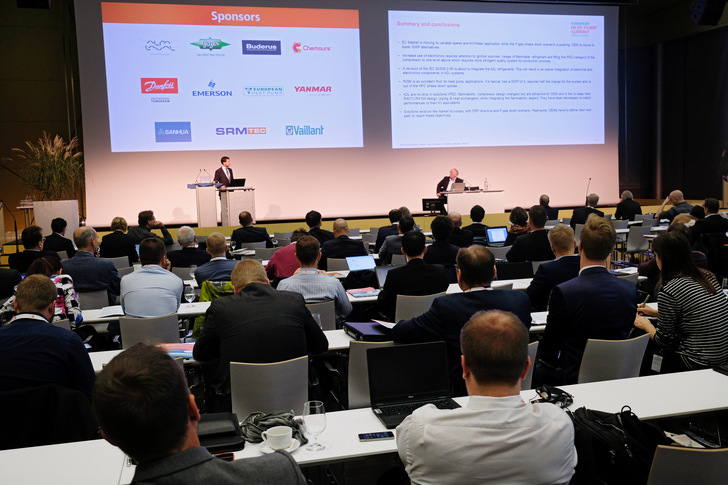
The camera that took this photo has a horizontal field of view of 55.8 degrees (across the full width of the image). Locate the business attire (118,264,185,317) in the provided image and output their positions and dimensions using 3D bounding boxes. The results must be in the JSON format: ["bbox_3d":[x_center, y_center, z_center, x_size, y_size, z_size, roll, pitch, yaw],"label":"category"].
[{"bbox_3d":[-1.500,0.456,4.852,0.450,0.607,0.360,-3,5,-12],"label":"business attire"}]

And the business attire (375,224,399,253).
[{"bbox_3d":[0.467,0.040,9.986,0.520,0.650,0.420,-3,5,-14],"label":"business attire"}]

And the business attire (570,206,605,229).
[{"bbox_3d":[3.895,-0.255,11.925,0.550,0.620,0.420,-3,5,-14],"label":"business attire"}]

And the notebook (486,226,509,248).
[{"bbox_3d":[1.722,-0.049,8.869,0.300,0.234,0.250,-3,5,-17],"label":"notebook"}]

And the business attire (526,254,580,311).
[{"bbox_3d":[1.666,0.342,5.740,0.550,0.469,0.380,-3,5,-14],"label":"business attire"}]

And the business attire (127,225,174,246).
[{"bbox_3d":[-3.158,0.095,10.167,0.600,0.620,0.450,-1,5,11],"label":"business attire"}]

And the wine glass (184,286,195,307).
[{"bbox_3d":[-1.362,0.410,5.347,0.078,0.158,0.078,-3,5,-14],"label":"wine glass"}]

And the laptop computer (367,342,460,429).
[{"bbox_3d":[0.214,0.549,2.688,0.338,0.238,0.285,-3,5,-14],"label":"laptop computer"}]

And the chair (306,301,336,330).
[{"bbox_3d":[-0.445,0.806,5.191,0.460,0.820,0.520,-3,5,-14],"label":"chair"}]

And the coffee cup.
[{"bbox_3d":[-0.301,0.670,2.373,0.105,0.062,0.087,-3,5,-14],"label":"coffee cup"}]

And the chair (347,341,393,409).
[{"bbox_3d":[0.069,0.906,3.885,0.460,0.820,0.530,-3,5,-14],"label":"chair"}]

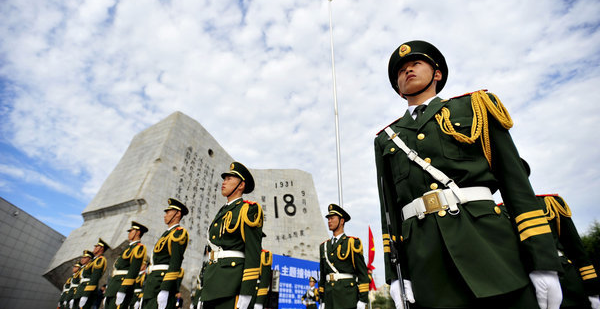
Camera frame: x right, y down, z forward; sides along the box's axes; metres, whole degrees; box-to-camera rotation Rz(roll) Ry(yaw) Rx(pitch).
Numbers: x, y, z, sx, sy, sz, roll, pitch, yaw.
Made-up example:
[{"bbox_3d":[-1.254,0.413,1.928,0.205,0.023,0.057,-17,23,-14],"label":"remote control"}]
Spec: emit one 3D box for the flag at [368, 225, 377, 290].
[{"bbox_3d":[2.266,3.264,8.884,0.300,1.950,0.220,-5,-30,13],"label":"flag"}]

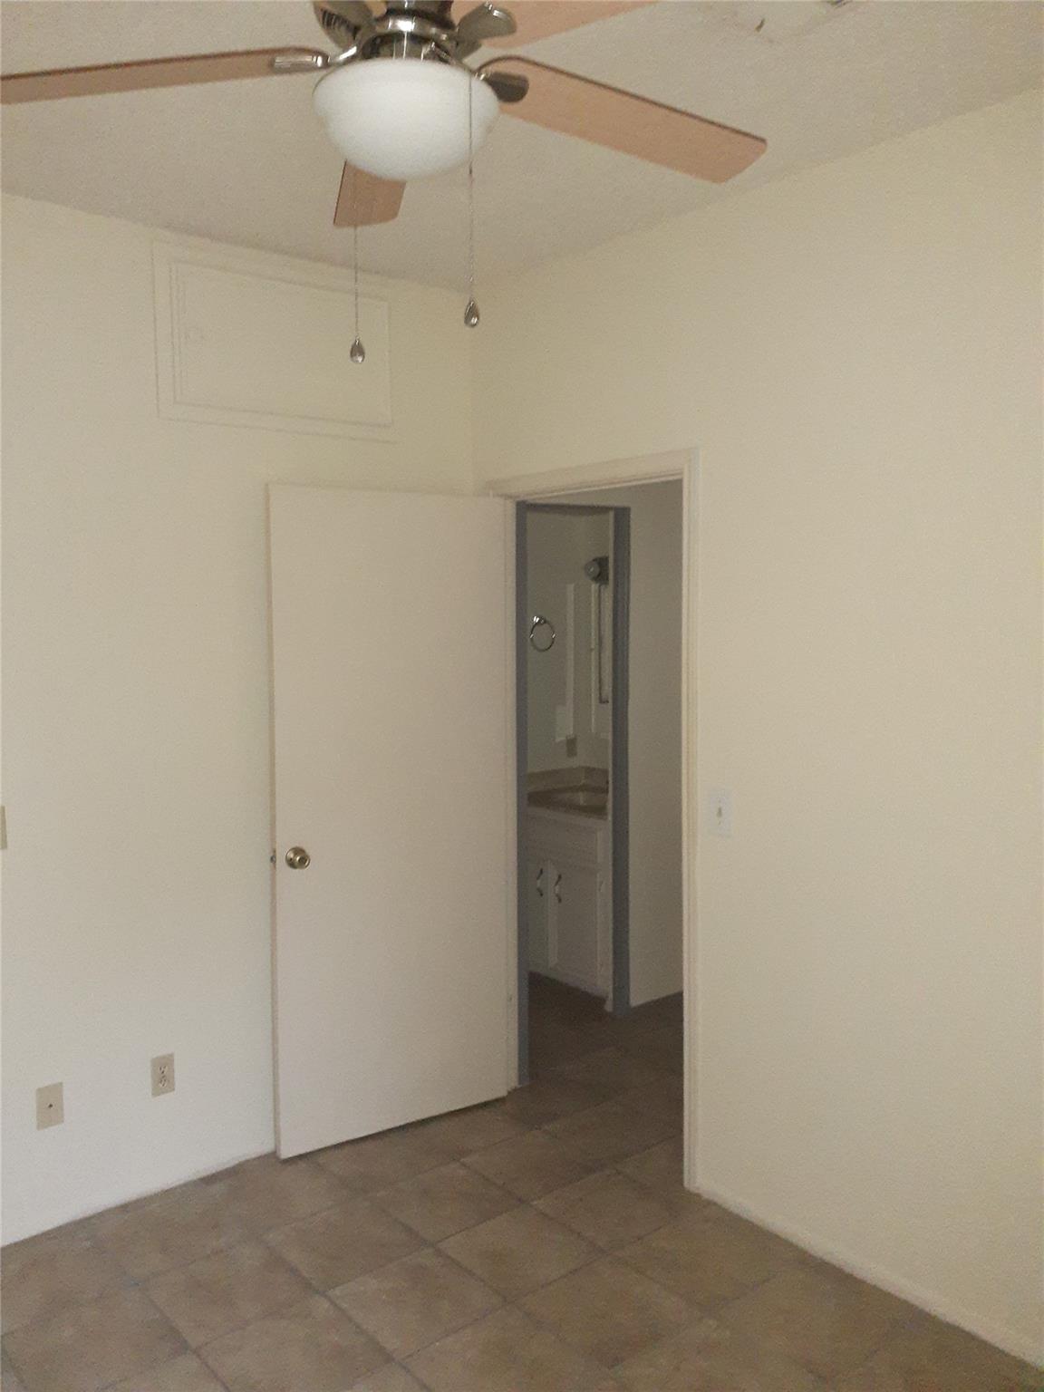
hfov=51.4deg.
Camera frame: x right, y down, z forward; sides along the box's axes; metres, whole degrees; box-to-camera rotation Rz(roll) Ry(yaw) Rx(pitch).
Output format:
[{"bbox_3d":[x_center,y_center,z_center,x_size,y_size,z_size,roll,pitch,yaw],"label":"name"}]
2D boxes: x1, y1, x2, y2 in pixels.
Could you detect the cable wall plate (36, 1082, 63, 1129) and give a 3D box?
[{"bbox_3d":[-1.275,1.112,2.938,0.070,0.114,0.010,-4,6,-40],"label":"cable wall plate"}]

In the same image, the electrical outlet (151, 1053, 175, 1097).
[{"bbox_3d":[-1.035,1.098,3.139,0.070,0.114,0.010,-4,6,-40],"label":"electrical outlet"}]

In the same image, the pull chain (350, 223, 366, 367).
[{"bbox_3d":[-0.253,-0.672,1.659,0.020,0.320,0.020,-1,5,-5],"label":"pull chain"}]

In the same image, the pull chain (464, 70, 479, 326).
[{"bbox_3d":[-0.068,-0.667,1.466,0.020,0.330,0.020,-1,5,-5],"label":"pull chain"}]

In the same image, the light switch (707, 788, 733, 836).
[{"bbox_3d":[0.538,0.324,2.984,0.018,0.122,0.078,-4,6,-40],"label":"light switch"}]

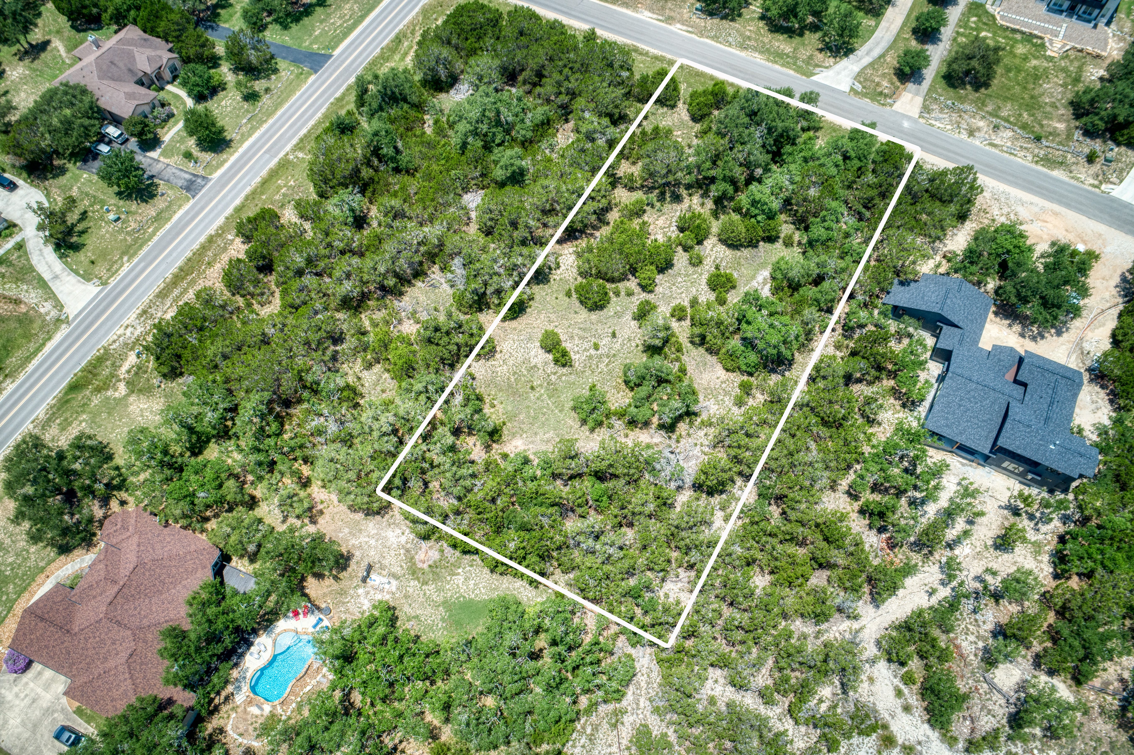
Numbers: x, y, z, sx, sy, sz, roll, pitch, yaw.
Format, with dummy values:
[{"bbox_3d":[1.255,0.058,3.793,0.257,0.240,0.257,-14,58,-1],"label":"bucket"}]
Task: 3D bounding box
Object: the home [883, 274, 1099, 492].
[{"bbox_3d":[64.620,-1.390,117.690,34.590,7.800,28.200,25,63,15],"label":"home"}]

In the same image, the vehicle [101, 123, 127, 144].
[{"bbox_3d":[-84.930,-45.636,141.723,4.950,1.780,1.950,29,64,16],"label":"vehicle"}]

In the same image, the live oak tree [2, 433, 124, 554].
[{"bbox_3d":[-72.800,16.857,110.160,16.000,8.200,17.500,0,60,0],"label":"live oak tree"}]

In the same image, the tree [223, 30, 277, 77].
[{"bbox_3d":[-64.430,-66.120,153.630,9.640,8.200,9.640,-2,60,0],"label":"tree"}]

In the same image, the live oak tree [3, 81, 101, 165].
[{"bbox_3d":[-100.270,-49.760,147.880,16.500,11.000,16.500,-2,60,0],"label":"live oak tree"}]

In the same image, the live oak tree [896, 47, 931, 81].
[{"bbox_3d":[67.600,-61.469,147.471,5.600,5.600,6.000,0,60,0],"label":"live oak tree"}]

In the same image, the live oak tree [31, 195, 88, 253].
[{"bbox_3d":[-86.800,-25.844,129.984,8.200,6.400,9.300,0,60,0],"label":"live oak tree"}]

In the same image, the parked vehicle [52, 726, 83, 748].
[{"bbox_3d":[-65.871,48.199,100.645,4.700,1.450,1.820,23,63,13],"label":"parked vehicle"}]

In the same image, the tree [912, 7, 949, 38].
[{"bbox_3d":[73.800,-71.922,153.366,6.200,5.800,6.300,0,60,0],"label":"tree"}]

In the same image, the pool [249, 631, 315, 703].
[{"bbox_3d":[-42.680,43.450,114.320,6.900,1.500,10.900,24,63,15],"label":"pool"}]

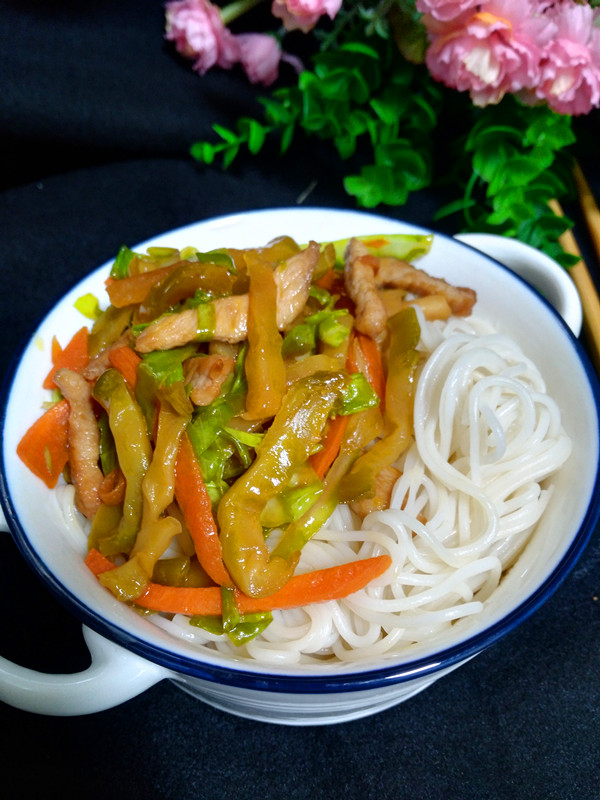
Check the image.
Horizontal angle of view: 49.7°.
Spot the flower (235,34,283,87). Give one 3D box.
[{"bbox_3d":[-0.024,-0.205,0.390,0.028,0.028,0.029,1,50,0],"label":"flower"}]

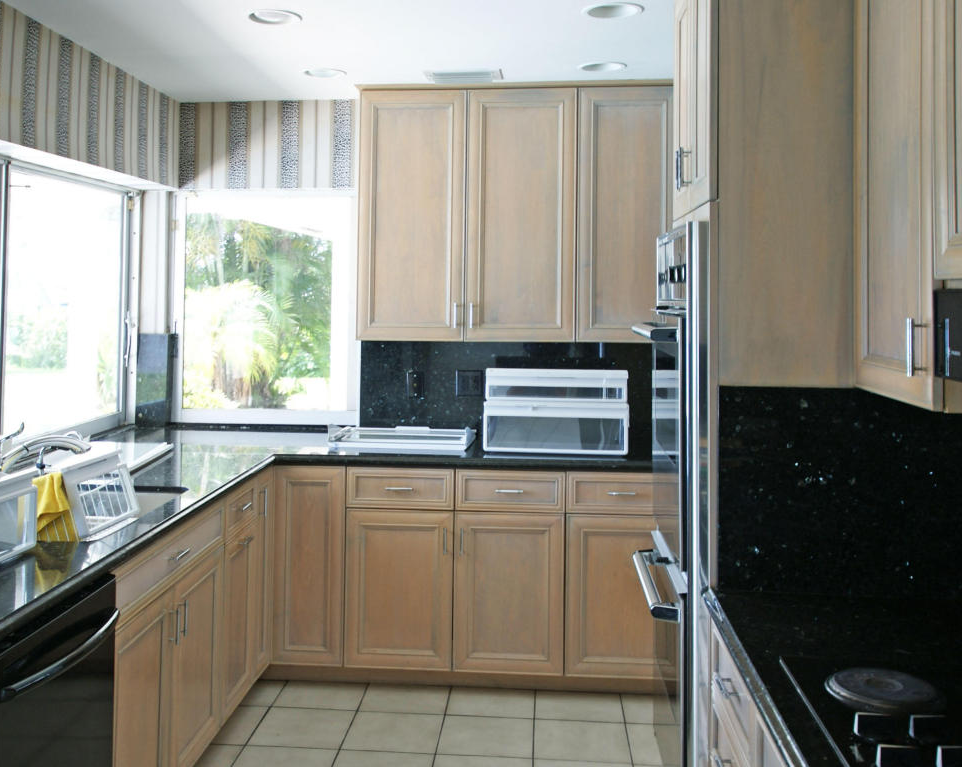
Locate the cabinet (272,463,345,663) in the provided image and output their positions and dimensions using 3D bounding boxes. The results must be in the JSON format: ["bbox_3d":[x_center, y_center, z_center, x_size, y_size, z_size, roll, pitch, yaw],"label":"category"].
[{"bbox_3d":[-0.649,0.695,3.617,0.275,0.769,0.024,1,6,4],"label":"cabinet"}]

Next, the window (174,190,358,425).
[{"bbox_3d":[-0.921,-0.319,4.090,0.806,0.995,0.080,1,6,4],"label":"window"}]

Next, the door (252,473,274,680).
[{"bbox_3d":[-0.806,0.705,3.502,0.024,0.769,0.230,1,6,4],"label":"door"}]

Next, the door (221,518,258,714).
[{"bbox_3d":[-0.841,0.814,3.316,0.025,0.600,0.355,1,5,4],"label":"door"}]

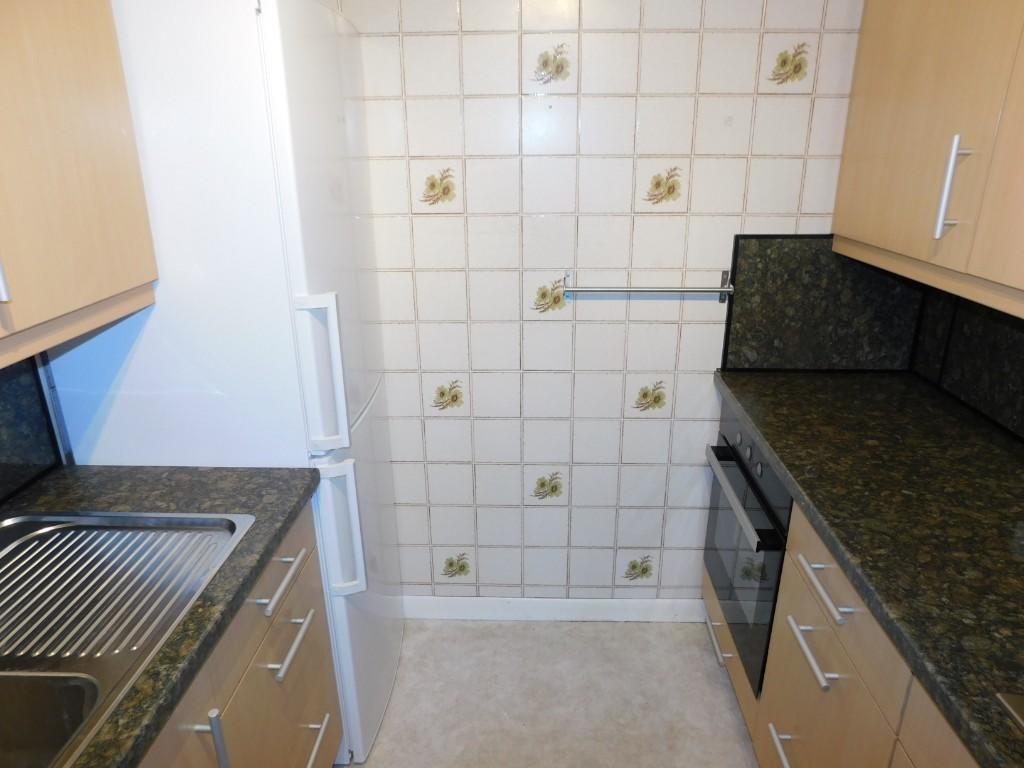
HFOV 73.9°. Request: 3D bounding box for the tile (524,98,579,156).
[{"bbox_3d":[0.102,-0.682,1.810,0.150,0.150,0.010,0,19,2],"label":"tile"}]

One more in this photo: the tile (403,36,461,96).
[{"bbox_3d":[-0.203,-0.825,1.768,0.150,0.150,0.009,0,20,2],"label":"tile"}]

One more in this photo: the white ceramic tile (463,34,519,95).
[{"bbox_3d":[-0.052,-0.825,1.763,0.150,0.150,0.009,0,20,2],"label":"white ceramic tile"}]

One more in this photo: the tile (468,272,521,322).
[{"bbox_3d":[-0.048,-0.255,1.980,0.150,0.150,0.009,0,20,2],"label":"tile"}]

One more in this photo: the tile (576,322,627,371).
[{"bbox_3d":[0.258,-0.108,2.008,0.150,0.150,0.009,0,20,2],"label":"tile"}]

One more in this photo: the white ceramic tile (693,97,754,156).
[{"bbox_3d":[0.557,-0.680,1.796,0.150,0.150,0.009,0,20,2],"label":"white ceramic tile"}]

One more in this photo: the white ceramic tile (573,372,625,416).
[{"bbox_3d":[0.262,0.036,2.065,0.150,0.150,0.010,0,20,1],"label":"white ceramic tile"}]

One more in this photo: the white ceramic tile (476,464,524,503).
[{"bbox_3d":[-0.042,0.324,2.175,0.150,0.150,0.010,0,20,1],"label":"white ceramic tile"}]

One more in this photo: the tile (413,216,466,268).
[{"bbox_3d":[-0.204,-0.401,1.933,0.151,0.150,0.009,0,19,1],"label":"tile"}]

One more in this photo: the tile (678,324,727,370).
[{"bbox_3d":[0.566,-0.109,2.008,0.150,0.150,0.010,0,20,1],"label":"tile"}]

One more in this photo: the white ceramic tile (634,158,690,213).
[{"bbox_3d":[0.410,-0.540,1.854,0.150,0.150,0.010,0,20,1],"label":"white ceramic tile"}]

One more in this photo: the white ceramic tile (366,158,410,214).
[{"bbox_3d":[-0.353,-0.540,1.875,0.150,0.150,0.010,0,19,2],"label":"white ceramic tile"}]

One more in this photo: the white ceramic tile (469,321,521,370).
[{"bbox_3d":[-0.047,-0.110,2.033,0.150,0.150,0.009,0,20,2],"label":"white ceramic tile"}]

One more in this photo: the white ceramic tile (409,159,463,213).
[{"bbox_3d":[-0.202,-0.539,1.865,0.150,0.150,0.010,0,20,1],"label":"white ceramic tile"}]

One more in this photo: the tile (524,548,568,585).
[{"bbox_3d":[0.114,0.612,2.276,0.150,0.150,0.010,0,20,1],"label":"tile"}]

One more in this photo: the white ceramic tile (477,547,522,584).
[{"bbox_3d":[-0.041,0.608,2.280,0.151,0.150,0.009,0,19,1],"label":"white ceramic tile"}]

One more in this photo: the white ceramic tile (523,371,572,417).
[{"bbox_3d":[0.107,0.035,2.063,0.150,0.150,0.009,0,20,2],"label":"white ceramic tile"}]

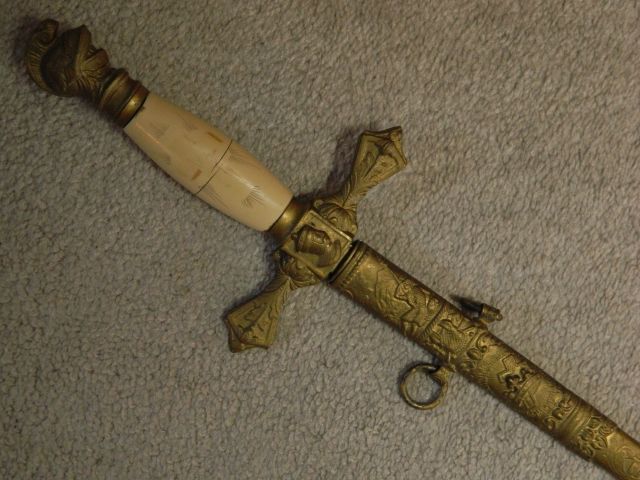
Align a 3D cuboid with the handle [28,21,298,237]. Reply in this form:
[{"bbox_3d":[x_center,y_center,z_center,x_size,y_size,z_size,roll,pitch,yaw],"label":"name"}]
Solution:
[{"bbox_3d":[-0.076,-0.053,0.715,0.141,0.028,0.035,38,79,5],"label":"handle"}]

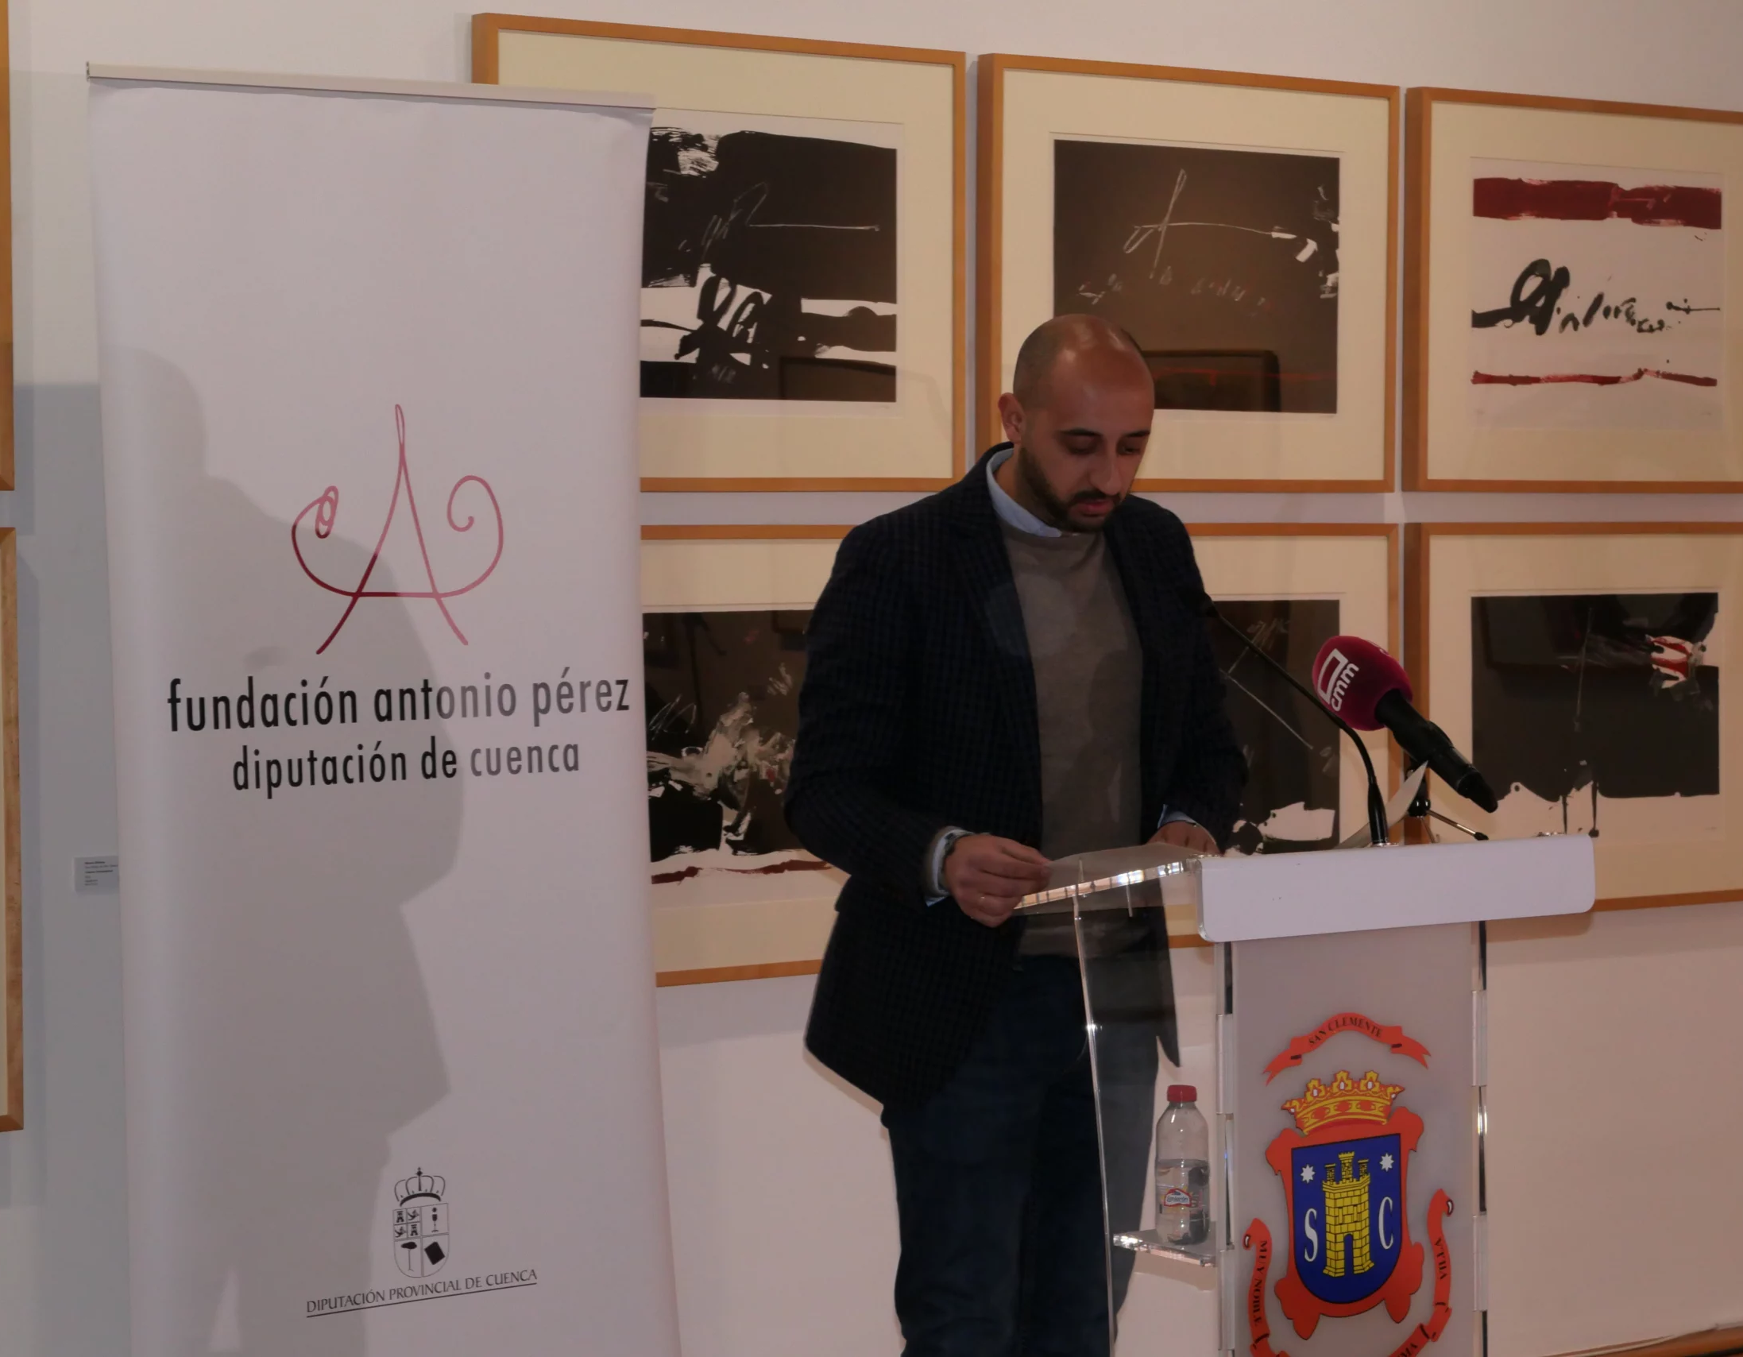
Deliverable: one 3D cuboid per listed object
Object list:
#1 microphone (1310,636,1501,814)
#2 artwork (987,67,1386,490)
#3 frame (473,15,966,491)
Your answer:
[{"bbox_3d":[0.598,0.054,4.700,0.293,0.090,0.090,44,5,33],"label":"microphone"},{"bbox_3d":[0.533,-0.653,6.991,0.872,0.693,0.041,-2,3,-36],"label":"artwork"},{"bbox_3d":[-0.217,-0.630,6.453,0.872,0.693,0.041,-2,3,-36],"label":"frame"}]

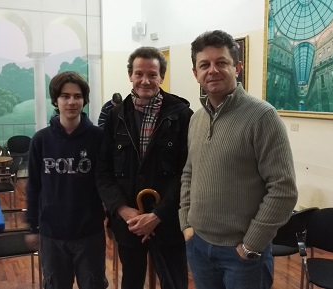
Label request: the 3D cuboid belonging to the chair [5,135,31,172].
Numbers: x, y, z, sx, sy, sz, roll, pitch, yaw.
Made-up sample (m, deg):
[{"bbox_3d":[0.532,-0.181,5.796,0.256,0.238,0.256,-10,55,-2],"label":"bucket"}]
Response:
[{"bbox_3d":[-2.480,0.305,6.320,0.580,0.840,0.560,-4,8,-27],"label":"chair"}]

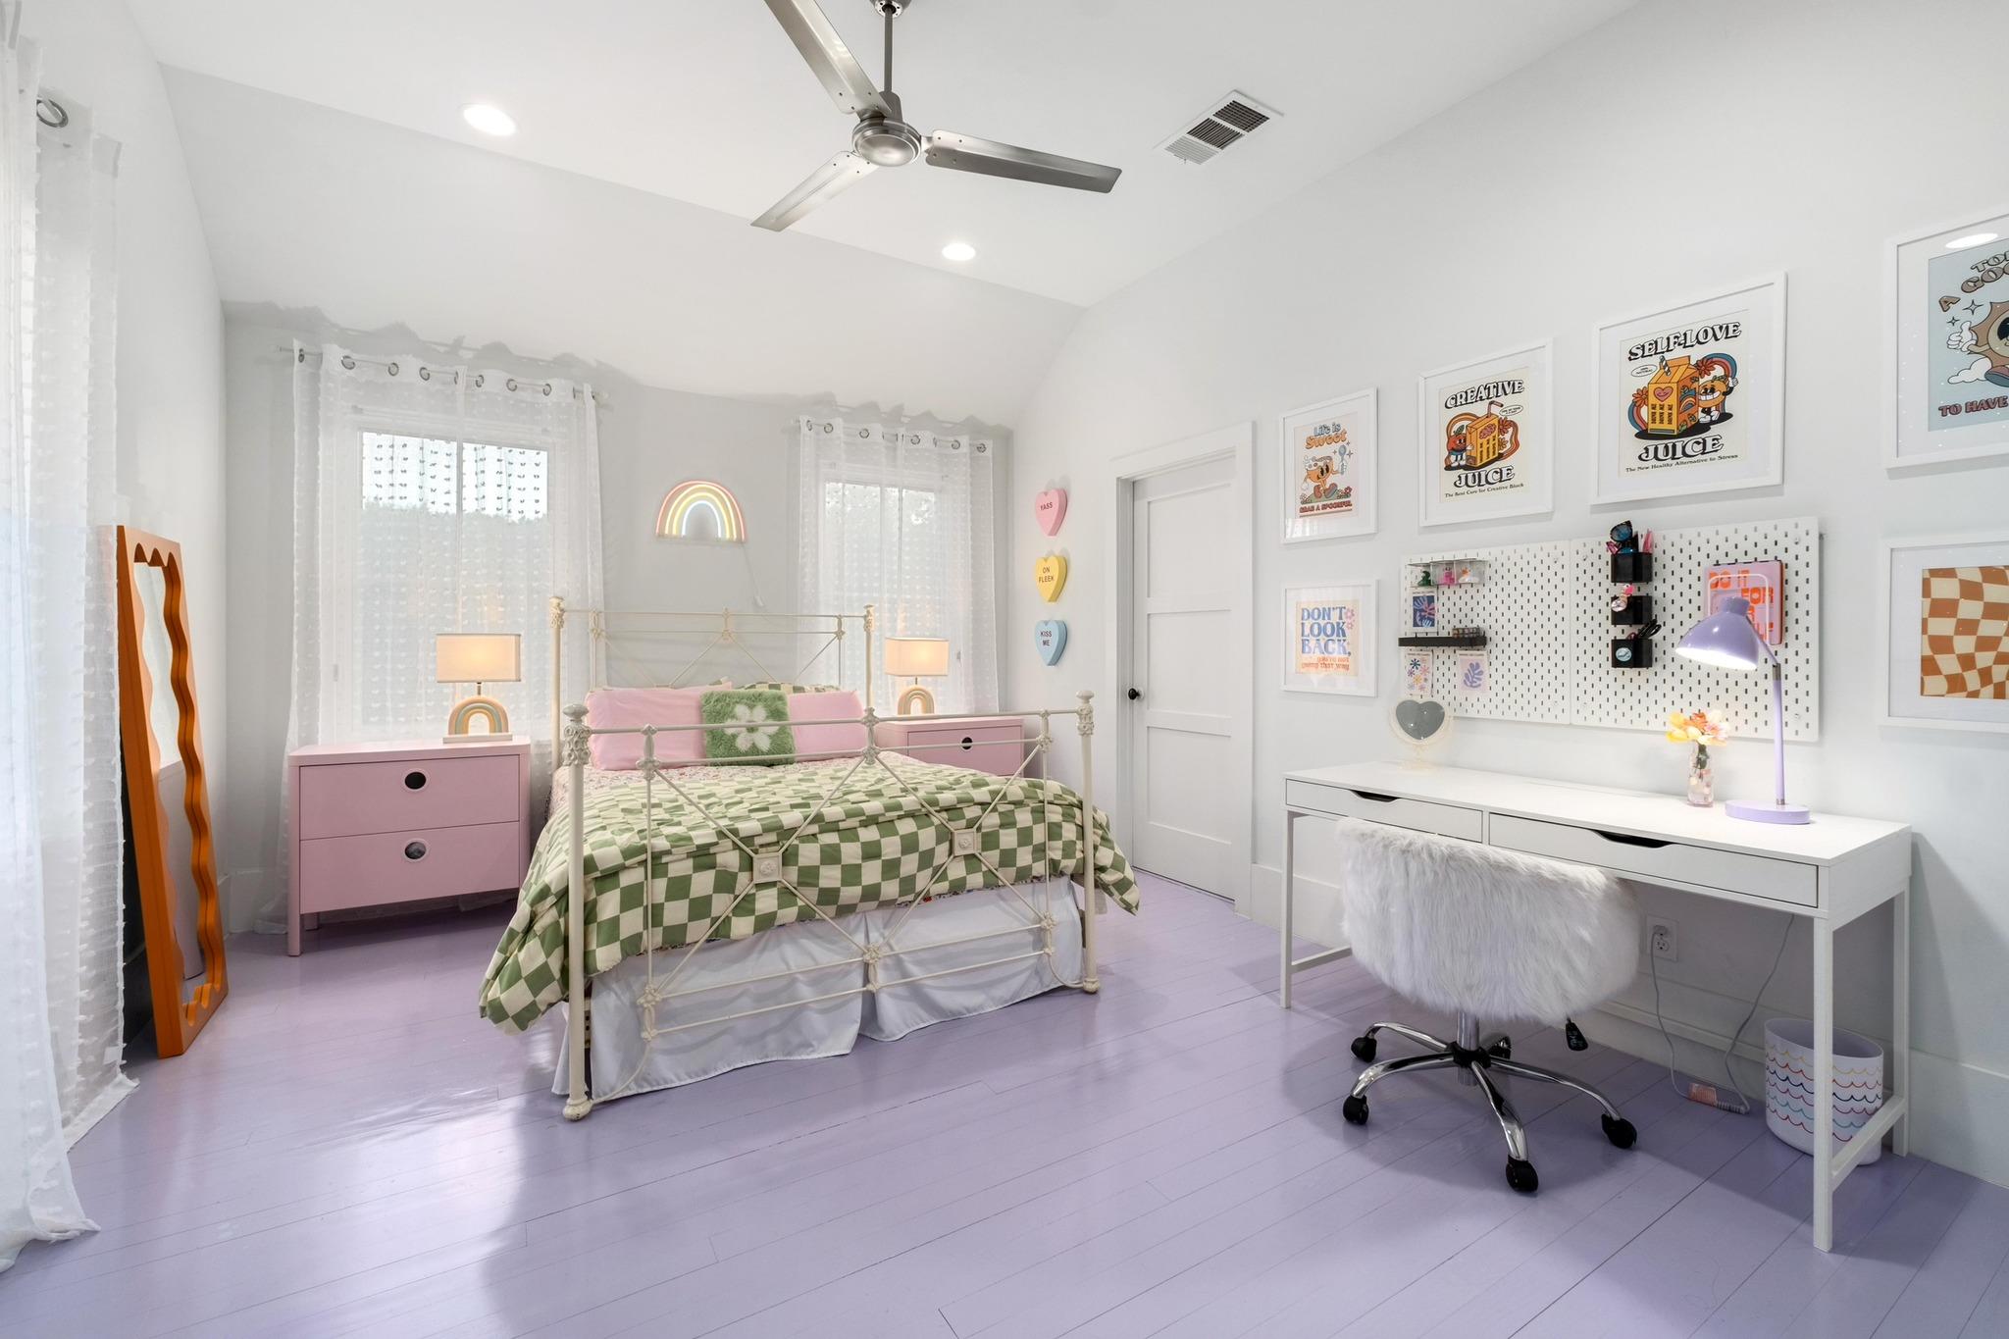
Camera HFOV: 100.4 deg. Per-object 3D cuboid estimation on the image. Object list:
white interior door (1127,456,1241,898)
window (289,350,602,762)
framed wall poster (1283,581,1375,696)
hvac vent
[{"bbox_3d":[0.924,0.043,4.143,0.045,2.065,0.800,-1,1,-32],"label":"white interior door"},{"bbox_3d":[-2.436,-0.475,3.730,1.120,1.700,0.140,-1,1,-32],"label":"window"},{"bbox_3d":[1.266,-0.119,3.259,0.025,0.431,0.427,-1,1,-32],"label":"framed wall poster"},{"bbox_3d":[0.794,-1.994,3.108,0.260,0.030,0.400,-1,1,-32],"label":"hvac vent"}]

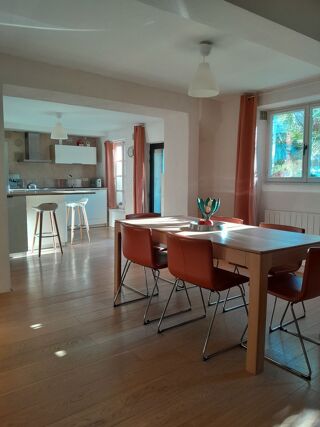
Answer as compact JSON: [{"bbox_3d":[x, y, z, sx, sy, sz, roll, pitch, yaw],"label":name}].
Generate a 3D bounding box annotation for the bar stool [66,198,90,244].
[{"bbox_3d":[-1.531,0.140,5.948,0.430,0.810,0.430,-3,7,-30],"label":"bar stool"}]

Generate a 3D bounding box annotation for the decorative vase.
[{"bbox_3d":[0.418,-0.021,2.777,0.200,0.235,0.200,0,6,0],"label":"decorative vase"}]

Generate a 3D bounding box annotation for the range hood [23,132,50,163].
[{"bbox_3d":[-2.889,-1.555,7.501,0.600,0.680,0.480,-3,7,-30],"label":"range hood"}]

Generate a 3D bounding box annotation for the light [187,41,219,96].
[{"bbox_3d":[0.391,-1.284,2.846,0.280,0.455,0.280,0,6,0],"label":"light"}]

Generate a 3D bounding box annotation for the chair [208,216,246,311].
[{"bbox_3d":[0.516,0.445,3.287,0.500,0.770,0.490,-4,7,-36],"label":"chair"}]

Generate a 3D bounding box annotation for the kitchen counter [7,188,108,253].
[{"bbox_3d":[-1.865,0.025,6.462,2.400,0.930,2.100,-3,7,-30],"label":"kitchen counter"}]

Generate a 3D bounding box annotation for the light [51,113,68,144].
[{"bbox_3d":[-1.749,-1.519,5.600,0.290,0.460,0.290,-3,7,-30],"label":"light"}]

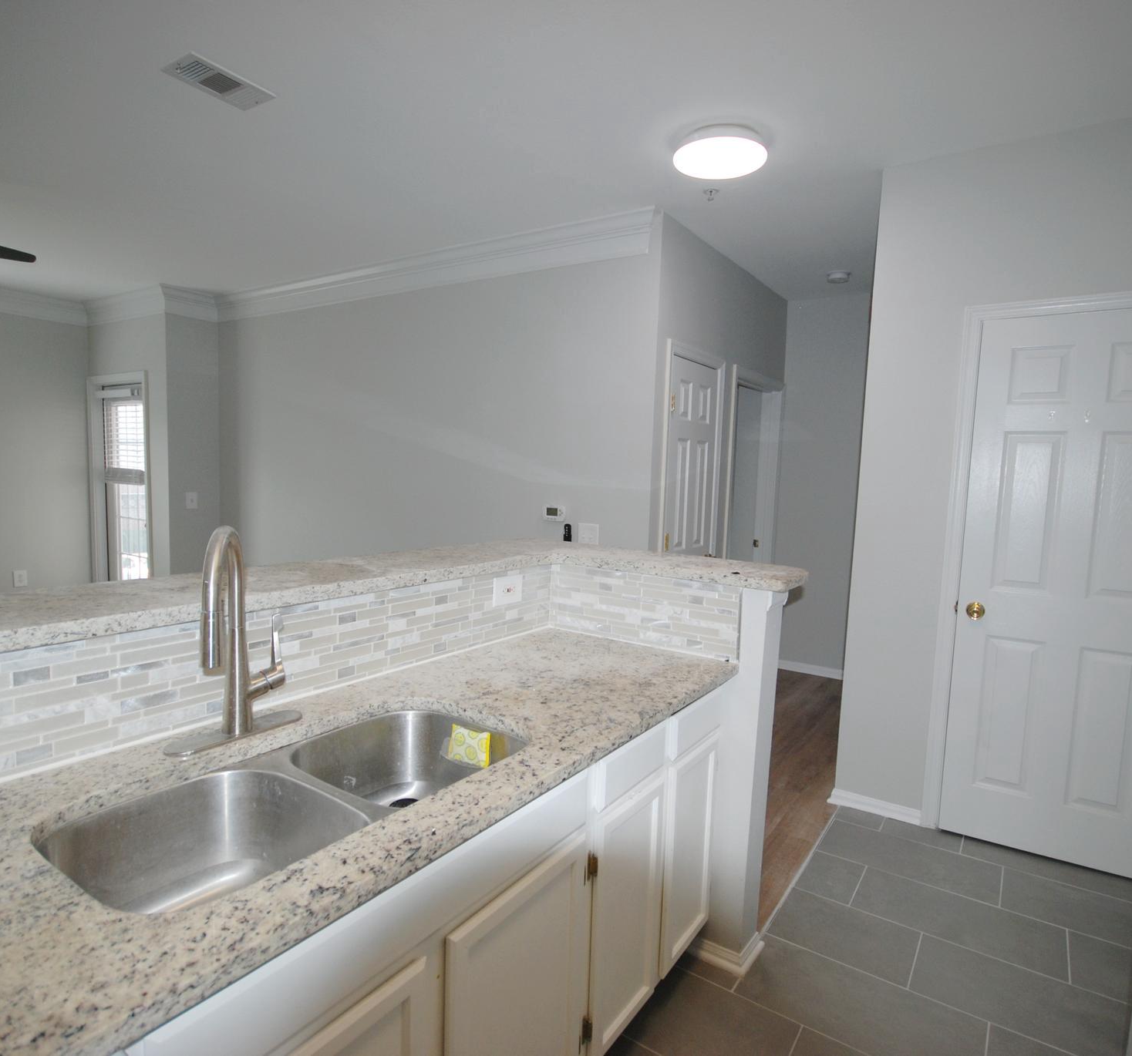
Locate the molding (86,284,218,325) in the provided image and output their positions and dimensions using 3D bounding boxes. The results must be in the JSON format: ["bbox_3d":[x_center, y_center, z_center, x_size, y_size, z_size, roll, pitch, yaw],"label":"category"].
[{"bbox_3d":[-3.471,-1.803,5.474,1.360,0.170,0.460,5,6,32],"label":"molding"}]

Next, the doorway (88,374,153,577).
[{"bbox_3d":[-3.812,-0.235,5.711,1.040,2.130,0.130,5,6,32],"label":"doorway"}]

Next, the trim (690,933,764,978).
[{"bbox_3d":[0.497,1.252,2.016,0.170,0.065,0.165,5,6,35],"label":"trim"}]

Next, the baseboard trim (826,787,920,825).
[{"bbox_3d":[1.339,1.206,2.864,0.380,0.072,0.022,5,6,32],"label":"baseboard trim"}]

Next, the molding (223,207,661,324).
[{"bbox_3d":[-1.176,-1.625,4.276,3.850,0.170,0.105,5,6,31],"label":"molding"}]

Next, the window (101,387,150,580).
[{"bbox_3d":[-3.793,-0.271,5.726,0.880,1.880,0.070,5,6,32],"label":"window"}]

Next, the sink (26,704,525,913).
[{"bbox_3d":[-0.402,0.531,1.121,0.405,0.205,0.765,5,6,35],"label":"sink"}]

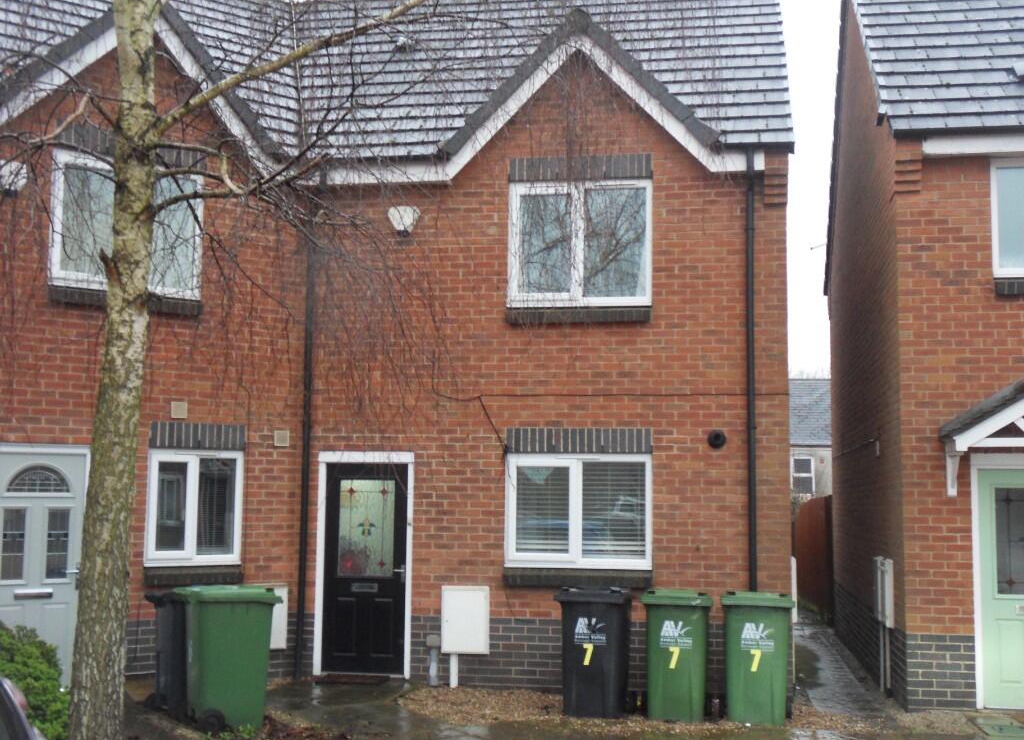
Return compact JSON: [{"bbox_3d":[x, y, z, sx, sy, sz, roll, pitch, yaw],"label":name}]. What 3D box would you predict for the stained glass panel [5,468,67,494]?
[{"bbox_3d":[-3.982,0.923,11.190,0.512,0.218,0.030,5,-7,-35],"label":"stained glass panel"}]

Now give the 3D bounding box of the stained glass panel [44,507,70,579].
[{"bbox_3d":[-3.840,1.464,11.242,0.183,0.582,0.030,5,-7,-35],"label":"stained glass panel"}]

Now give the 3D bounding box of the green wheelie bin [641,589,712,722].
[{"bbox_3d":[1.394,2.369,11.200,0.580,1.060,0.730,-1,-5,12],"label":"green wheelie bin"}]

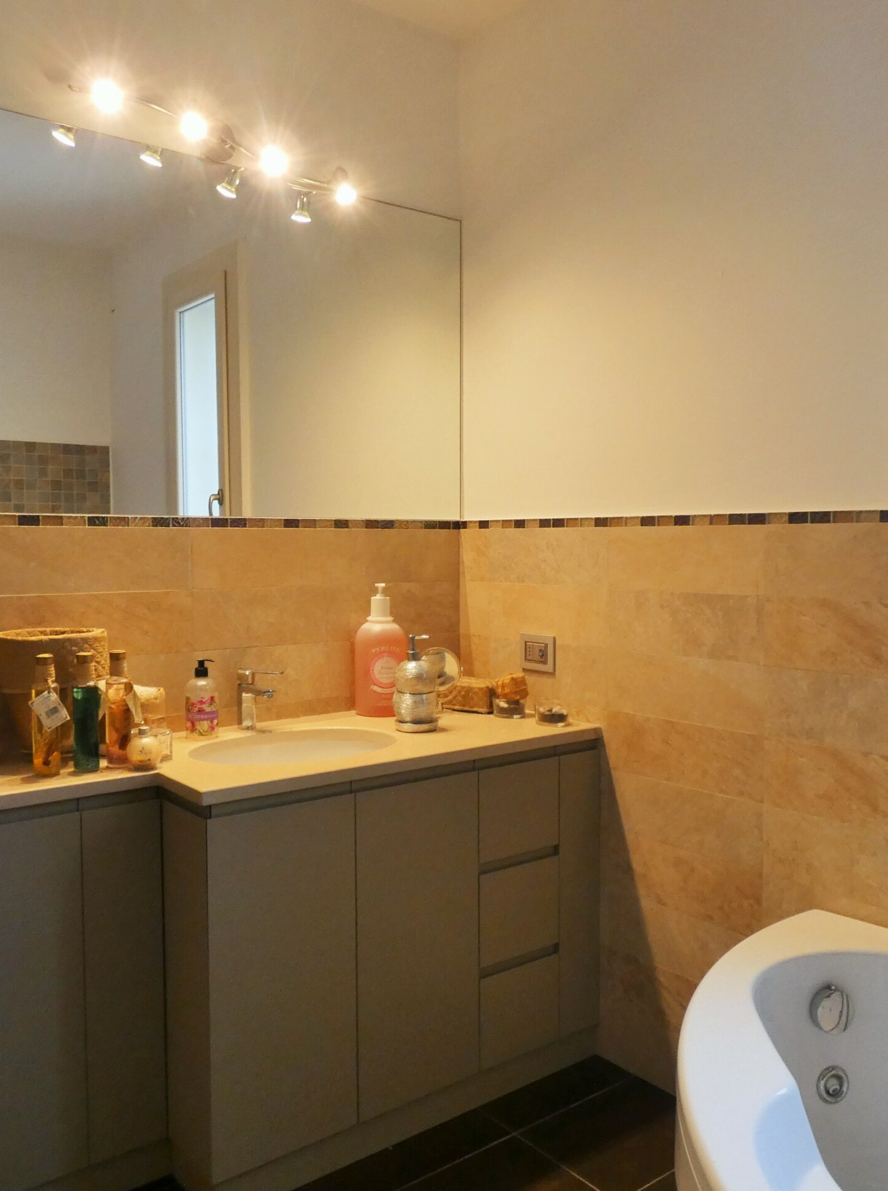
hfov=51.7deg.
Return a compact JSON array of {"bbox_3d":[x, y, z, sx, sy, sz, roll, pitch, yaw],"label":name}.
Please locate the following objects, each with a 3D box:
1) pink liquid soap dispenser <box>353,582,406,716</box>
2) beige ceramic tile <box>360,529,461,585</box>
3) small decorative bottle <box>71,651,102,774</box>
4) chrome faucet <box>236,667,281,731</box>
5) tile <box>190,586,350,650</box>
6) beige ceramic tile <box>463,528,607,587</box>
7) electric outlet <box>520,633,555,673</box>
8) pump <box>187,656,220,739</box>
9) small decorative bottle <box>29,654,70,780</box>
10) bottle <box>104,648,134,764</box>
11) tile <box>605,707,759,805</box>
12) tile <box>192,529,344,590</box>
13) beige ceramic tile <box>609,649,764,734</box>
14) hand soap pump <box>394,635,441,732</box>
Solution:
[{"bbox_3d":[-0.173,0.145,2.480,0.143,0.360,0.120,-1,3,-17],"label":"pink liquid soap dispenser"},{"bbox_3d":[-0.102,-0.111,2.670,0.370,0.156,0.010,-2,4,-35],"label":"beige ceramic tile"},{"bbox_3d":[-0.747,0.243,1.911,0.054,0.244,0.054,-2,4,-35],"label":"small decorative bottle"},{"bbox_3d":[-0.461,0.263,2.262,0.048,0.150,0.165,-2,4,-34],"label":"chrome faucet"},{"bbox_3d":[-0.450,0.058,2.435,0.457,0.156,0.010,-2,4,-35],"label":"tile"},{"bbox_3d":[0.234,-0.104,2.494,0.010,0.150,0.510,-3,4,-41],"label":"beige ceramic tile"},{"bbox_3d":[0.262,0.160,2.539,0.015,0.102,0.132,-3,4,-41],"label":"electric outlet"},{"bbox_3d":[-0.588,0.246,2.229,0.074,0.188,0.066,1,3,14],"label":"pump"},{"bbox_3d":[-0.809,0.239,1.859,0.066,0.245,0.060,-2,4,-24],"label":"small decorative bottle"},{"bbox_3d":[-0.682,0.236,1.919,0.060,0.243,0.060,-1,3,-20],"label":"bottle"},{"bbox_3d":[0.572,0.380,2.221,0.010,0.156,0.444,-3,4,-41],"label":"tile"},{"bbox_3d":[-0.442,-0.096,2.368,0.430,0.150,0.010,-2,4,-34],"label":"tile"},{"bbox_3d":[0.572,0.225,2.211,0.010,0.156,0.440,-3,4,-41],"label":"beige ceramic tile"},{"bbox_3d":[-0.069,0.216,2.297,0.110,0.238,0.108,0,3,6],"label":"hand soap pump"}]

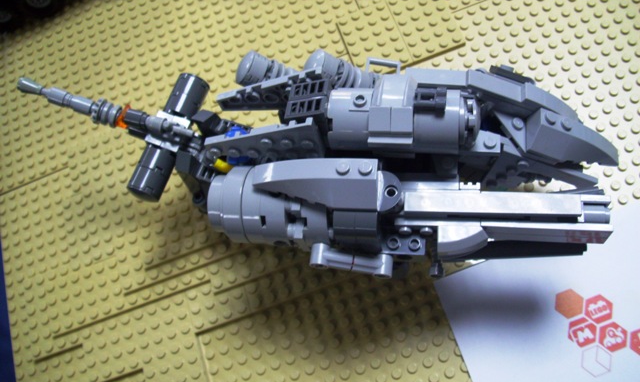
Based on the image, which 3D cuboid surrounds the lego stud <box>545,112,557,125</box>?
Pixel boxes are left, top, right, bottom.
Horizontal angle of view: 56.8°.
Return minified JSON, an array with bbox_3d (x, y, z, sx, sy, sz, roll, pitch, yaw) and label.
[{"bbox_3d":[0.089,-0.028,0.229,0.005,0.002,0.005,15,65,-14],"label":"lego stud"}]

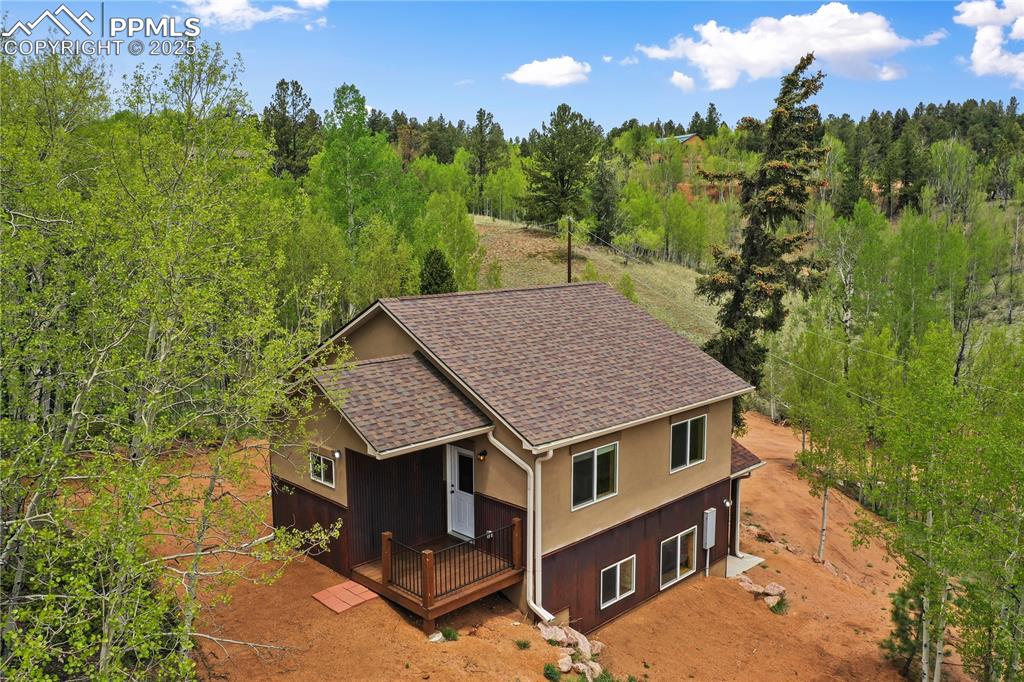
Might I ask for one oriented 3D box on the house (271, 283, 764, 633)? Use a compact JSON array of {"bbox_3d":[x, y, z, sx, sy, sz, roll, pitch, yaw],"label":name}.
[{"bbox_3d":[-0.489,2.515,21.582,12.125,7.778,10.243,-8,11,-43],"label":"house"}]

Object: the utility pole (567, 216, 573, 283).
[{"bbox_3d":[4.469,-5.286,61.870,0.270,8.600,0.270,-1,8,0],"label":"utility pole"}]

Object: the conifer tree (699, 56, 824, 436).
[{"bbox_3d":[9.138,-2.524,29.273,5.000,15.500,5.000,-1,8,0],"label":"conifer tree"}]

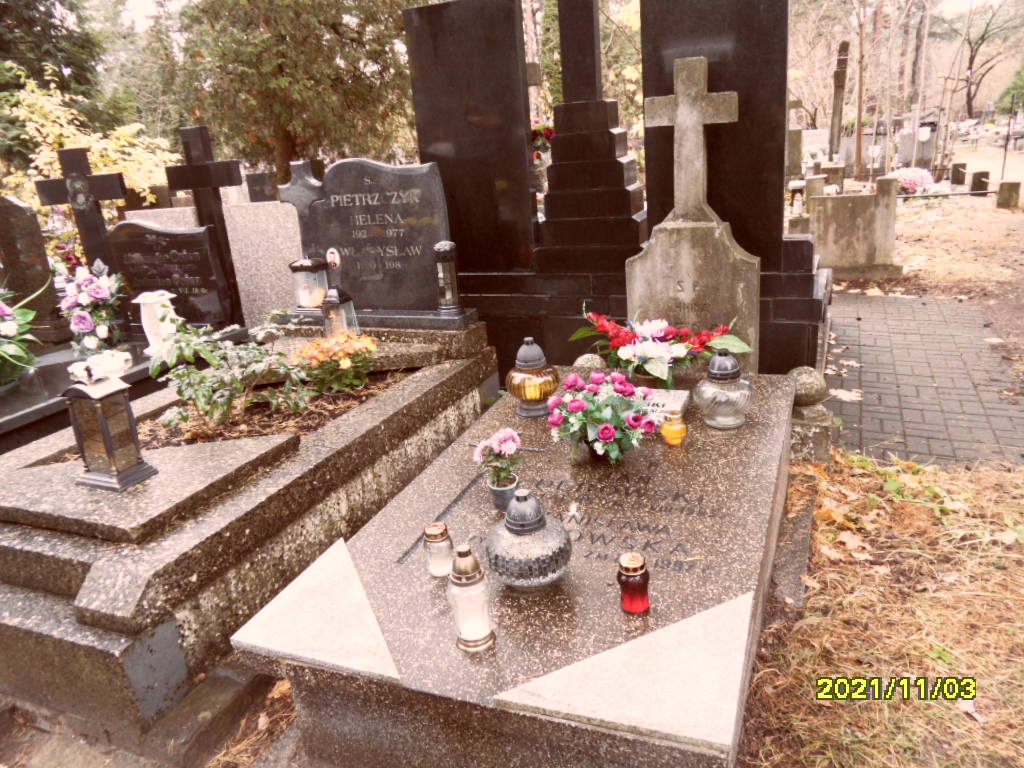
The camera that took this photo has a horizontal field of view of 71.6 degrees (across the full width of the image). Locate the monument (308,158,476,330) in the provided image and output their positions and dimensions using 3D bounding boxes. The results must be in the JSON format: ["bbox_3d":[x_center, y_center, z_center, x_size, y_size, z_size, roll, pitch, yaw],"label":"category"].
[{"bbox_3d":[-0.725,-0.775,3.920,1.020,0.910,0.200,4,20,21],"label":"monument"}]

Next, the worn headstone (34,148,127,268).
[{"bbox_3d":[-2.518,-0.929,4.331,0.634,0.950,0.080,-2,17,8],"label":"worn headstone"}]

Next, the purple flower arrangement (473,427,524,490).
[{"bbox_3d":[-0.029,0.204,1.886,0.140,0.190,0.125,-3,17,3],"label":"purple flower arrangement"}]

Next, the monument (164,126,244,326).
[{"bbox_3d":[-1.740,-0.886,4.142,0.494,1.142,0.100,3,19,22],"label":"monument"}]

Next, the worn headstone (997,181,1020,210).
[{"bbox_3d":[8.458,-3.202,12.056,0.310,0.400,0.250,0,18,13],"label":"worn headstone"}]

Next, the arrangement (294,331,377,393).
[{"bbox_3d":[-0.881,-0.116,3.470,0.390,0.260,0.380,4,20,21],"label":"arrangement"}]

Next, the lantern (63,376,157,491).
[{"bbox_3d":[-1.229,0.150,2.152,0.197,0.305,0.149,3,19,22],"label":"lantern"}]

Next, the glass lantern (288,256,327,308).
[{"bbox_3d":[-1.114,-0.535,3.876,0.155,0.295,0.145,2,18,18],"label":"glass lantern"}]

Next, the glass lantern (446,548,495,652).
[{"bbox_3d":[-0.080,0.409,1.378,0.088,0.215,0.088,-3,17,3],"label":"glass lantern"}]

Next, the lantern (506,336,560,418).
[{"bbox_3d":[0.073,-0.035,2.842,0.218,0.304,0.218,-4,19,1],"label":"lantern"}]

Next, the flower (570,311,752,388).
[{"bbox_3d":[0.627,-0.136,2.976,0.690,0.302,0.320,4,20,21],"label":"flower"}]

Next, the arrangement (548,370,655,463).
[{"bbox_3d":[0.260,0.085,2.123,0.330,0.265,0.300,-3,17,3],"label":"arrangement"}]

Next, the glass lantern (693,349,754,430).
[{"bbox_3d":[0.777,0.009,2.582,0.222,0.276,0.222,4,20,21],"label":"glass lantern"}]

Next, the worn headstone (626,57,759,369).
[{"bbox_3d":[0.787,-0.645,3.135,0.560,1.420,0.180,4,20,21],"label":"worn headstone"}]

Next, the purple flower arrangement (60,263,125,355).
[{"bbox_3d":[-2.233,-0.412,3.770,0.360,0.490,0.300,4,20,21],"label":"purple flower arrangement"}]

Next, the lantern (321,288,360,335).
[{"bbox_3d":[-0.883,-0.335,3.645,0.145,0.305,0.140,2,18,18],"label":"lantern"}]

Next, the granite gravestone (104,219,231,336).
[{"bbox_3d":[-2.025,-0.657,4.200,0.778,0.614,0.080,3,19,22],"label":"granite gravestone"}]

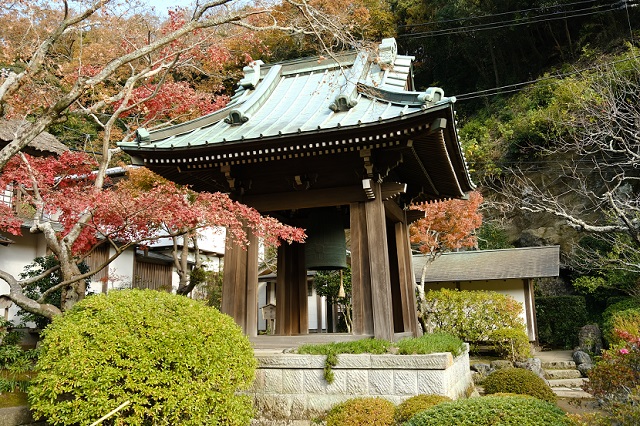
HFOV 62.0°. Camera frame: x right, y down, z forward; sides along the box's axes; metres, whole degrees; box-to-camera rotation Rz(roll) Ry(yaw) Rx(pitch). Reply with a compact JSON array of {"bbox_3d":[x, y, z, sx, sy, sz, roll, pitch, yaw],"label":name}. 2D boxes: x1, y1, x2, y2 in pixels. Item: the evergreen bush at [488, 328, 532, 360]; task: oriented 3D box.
[{"bbox_3d":[4.499,3.088,12.563,1.010,0.740,0.930,0,-11,0],"label":"evergreen bush"}]

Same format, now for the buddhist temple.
[{"bbox_3d":[0.086,-0.544,10.922,5.770,6.050,5.500,-4,-12,19],"label":"buddhist temple"}]

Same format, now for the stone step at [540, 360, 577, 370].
[{"bbox_3d":[5.403,3.478,12.218,0.820,0.170,0.380,0,-11,-2],"label":"stone step"}]

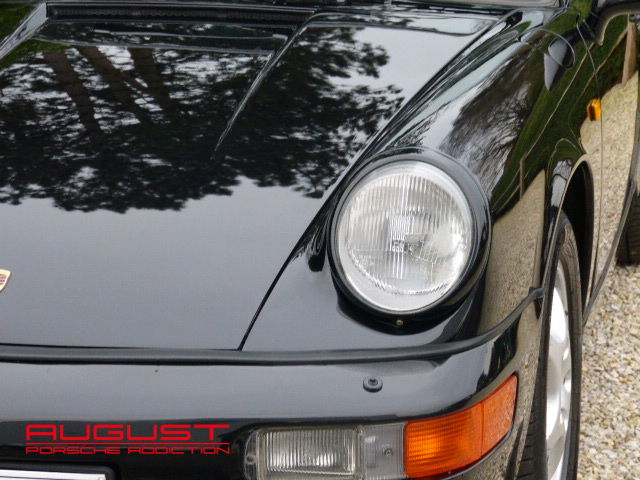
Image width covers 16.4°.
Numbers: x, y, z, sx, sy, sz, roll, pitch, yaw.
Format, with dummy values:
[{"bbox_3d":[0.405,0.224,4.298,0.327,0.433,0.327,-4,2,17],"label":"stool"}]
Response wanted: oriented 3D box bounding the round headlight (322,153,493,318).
[{"bbox_3d":[0.126,-0.007,3.120,0.218,0.230,0.085,3,-6,15],"label":"round headlight"}]

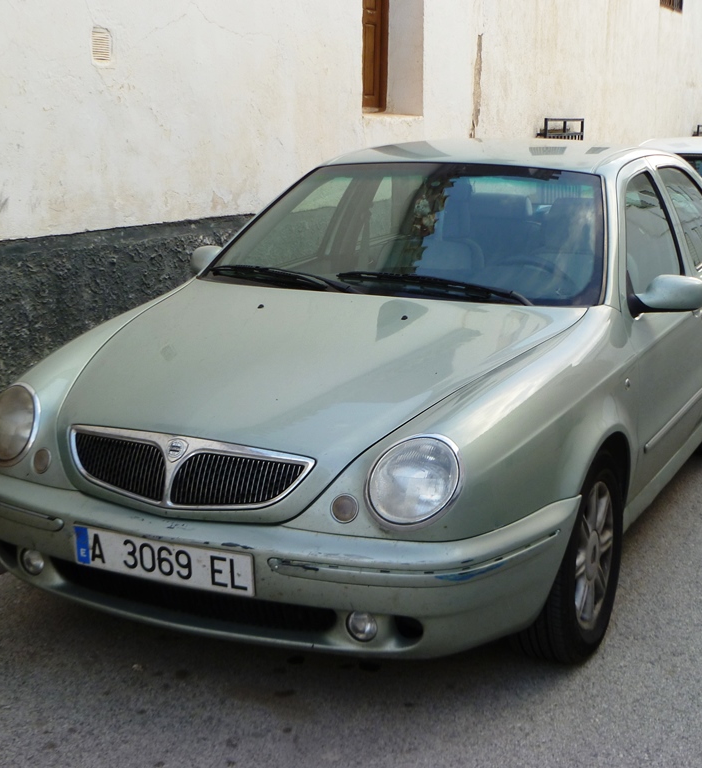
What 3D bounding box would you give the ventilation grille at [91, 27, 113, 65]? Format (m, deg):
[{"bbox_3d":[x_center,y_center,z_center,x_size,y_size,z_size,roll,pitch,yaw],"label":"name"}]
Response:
[{"bbox_3d":[-1.165,-1.594,5.016,0.025,0.173,0.154,6,12,27],"label":"ventilation grille"}]

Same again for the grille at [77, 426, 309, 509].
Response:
[{"bbox_3d":[-0.417,0.211,2.597,0.724,0.199,0.133,6,12,27],"label":"grille"}]

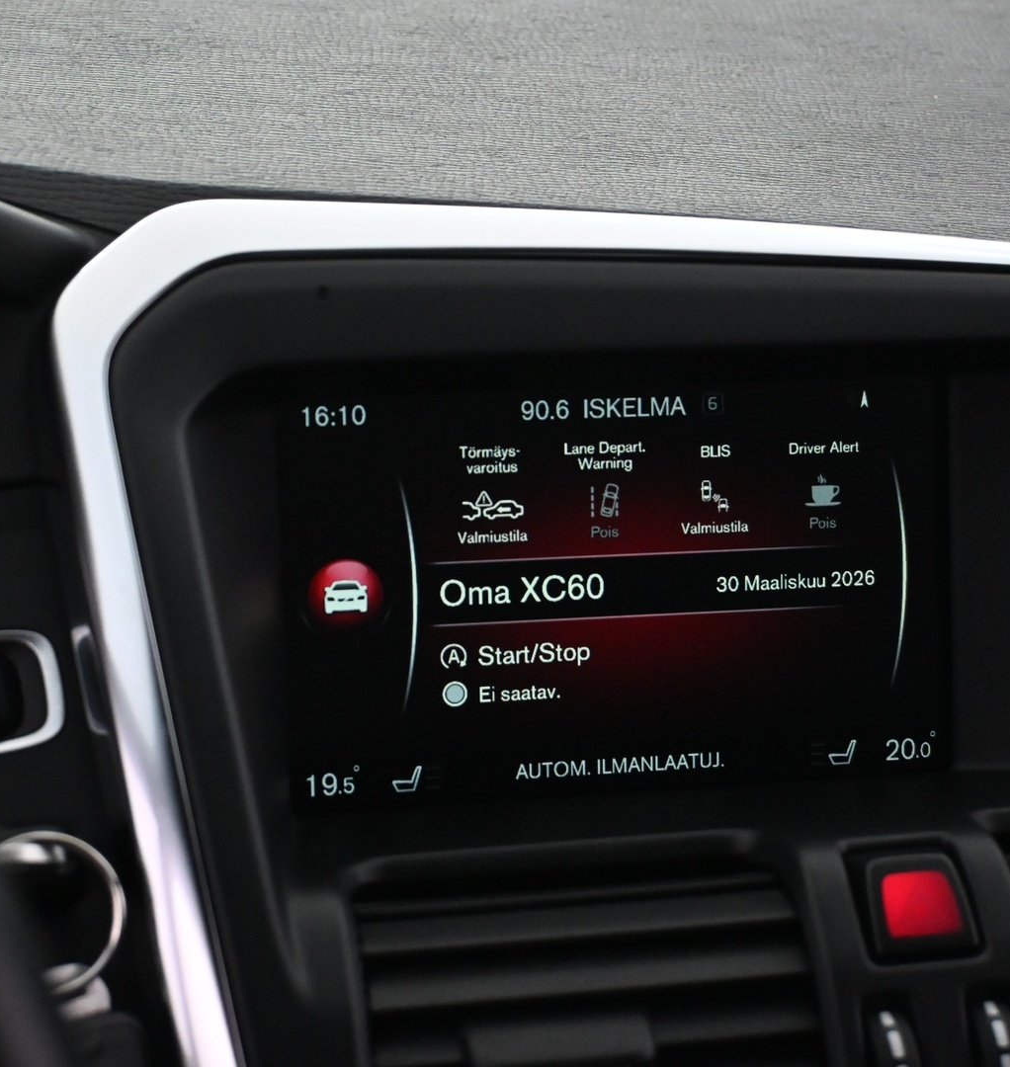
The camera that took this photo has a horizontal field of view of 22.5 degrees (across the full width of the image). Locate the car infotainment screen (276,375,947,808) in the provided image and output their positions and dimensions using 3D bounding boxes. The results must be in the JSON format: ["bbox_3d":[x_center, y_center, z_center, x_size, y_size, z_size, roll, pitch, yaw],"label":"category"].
[{"bbox_3d":[0.025,0.012,0.579,0.153,0.091,0.008,-2,3,-10],"label":"car infotainment screen"}]

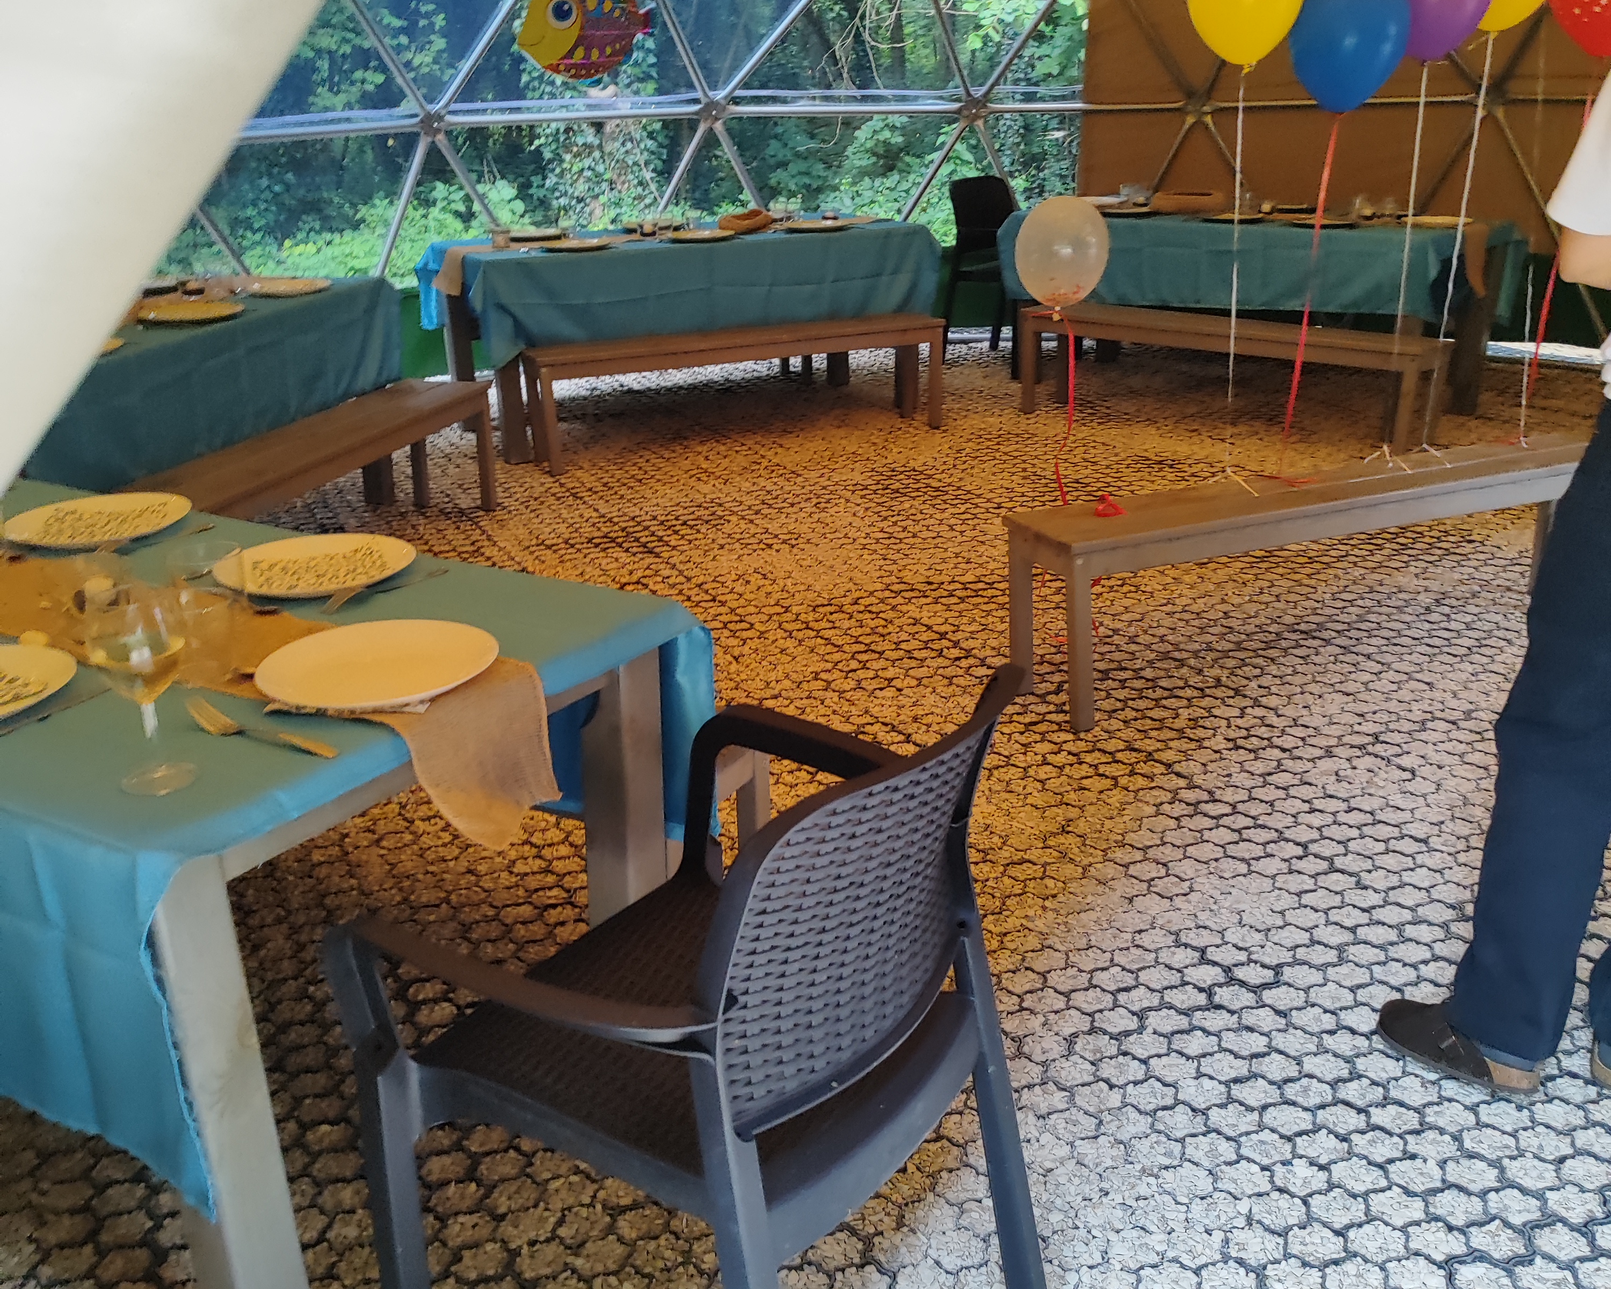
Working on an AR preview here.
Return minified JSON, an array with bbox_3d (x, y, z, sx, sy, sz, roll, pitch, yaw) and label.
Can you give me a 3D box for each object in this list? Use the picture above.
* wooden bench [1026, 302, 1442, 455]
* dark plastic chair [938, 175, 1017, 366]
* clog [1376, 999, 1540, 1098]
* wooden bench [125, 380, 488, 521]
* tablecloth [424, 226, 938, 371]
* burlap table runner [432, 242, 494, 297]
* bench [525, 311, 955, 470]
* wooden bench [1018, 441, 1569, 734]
[{"bbox_3d":[1.683,-1.077,6.064,1.730,0.450,0.315,17,28,40],"label":"wooden bench"},{"bbox_3d":[1.043,-1.843,7.475,0.570,0.870,0.590,16,27,39],"label":"dark plastic chair"},{"bbox_3d":[1.003,0.580,2.269,0.250,0.100,0.100,17,28,40],"label":"clog"},{"bbox_3d":[-1.443,-0.404,4.515,0.315,0.450,1.730,3,22,13],"label":"wooden bench"},{"bbox_3d":[-0.541,-1.567,6.484,2.070,0.400,0.980,-10,22,-20],"label":"tablecloth"},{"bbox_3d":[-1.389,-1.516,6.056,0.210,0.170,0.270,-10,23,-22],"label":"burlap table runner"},{"bbox_3d":[-0.265,-1.045,6.125,1.730,0.450,0.315,-10,22,-21],"label":"bench"},{"bbox_3d":[1.353,-0.193,3.787,1.730,0.450,0.315,-10,22,-19],"label":"wooden bench"}]

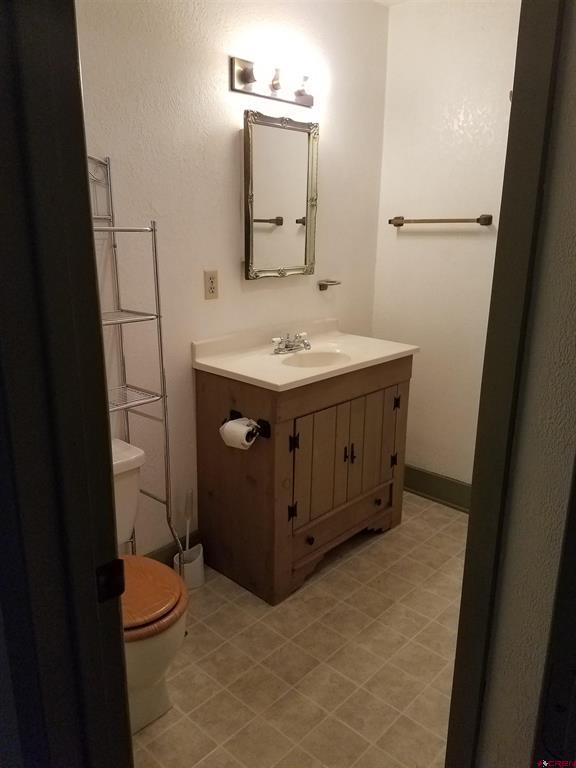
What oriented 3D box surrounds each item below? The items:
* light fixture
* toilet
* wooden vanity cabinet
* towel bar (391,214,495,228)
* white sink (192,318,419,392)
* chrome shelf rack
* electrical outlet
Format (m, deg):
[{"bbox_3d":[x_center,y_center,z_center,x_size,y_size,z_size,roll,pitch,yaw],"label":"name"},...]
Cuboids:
[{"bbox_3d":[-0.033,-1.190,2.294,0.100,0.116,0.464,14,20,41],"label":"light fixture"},{"bbox_3d":[-0.562,0.625,1.744,0.670,0.720,0.480,14,20,41],"label":"toilet"},{"bbox_3d":[0.102,0.322,2.604,0.435,0.878,0.907,14,20,41],"label":"wooden vanity cabinet"},{"bbox_3d":[0.713,-0.779,2.776,0.522,0.049,0.075,14,20,41],"label":"towel bar"},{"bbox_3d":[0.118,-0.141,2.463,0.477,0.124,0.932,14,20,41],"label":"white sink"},{"bbox_3d":[-0.701,0.140,1.756,0.305,1.650,0.650,14,20,41],"label":"chrome shelf rack"},{"bbox_3d":[-0.298,-0.389,2.287,0.012,0.115,0.070,14,20,41],"label":"electrical outlet"}]

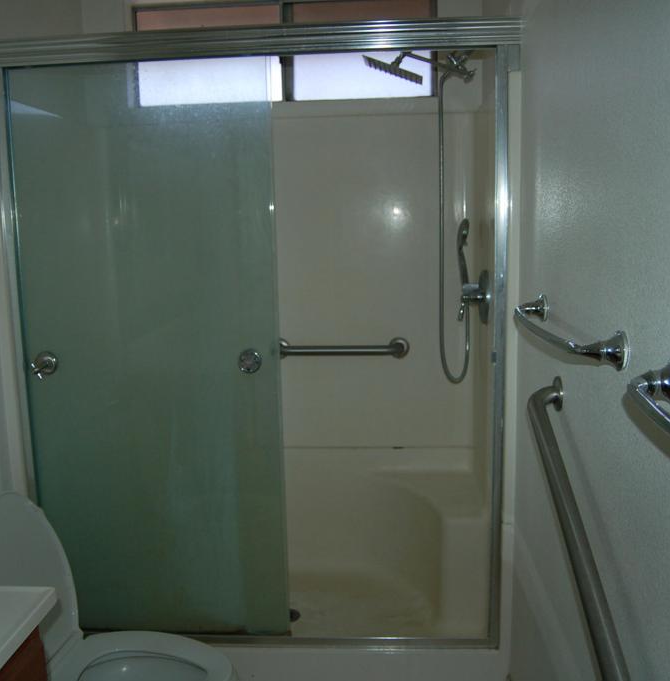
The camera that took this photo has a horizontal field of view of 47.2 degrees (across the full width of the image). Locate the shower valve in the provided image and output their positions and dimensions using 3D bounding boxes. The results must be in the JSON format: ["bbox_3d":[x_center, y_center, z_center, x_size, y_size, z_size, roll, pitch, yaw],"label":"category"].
[{"bbox_3d":[0.459,-0.143,2.555,0.100,0.178,0.175,-1,9,4],"label":"shower valve"}]

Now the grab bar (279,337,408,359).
[{"bbox_3d":[0.016,0.034,2.861,0.535,0.080,0.080,-1,9,4],"label":"grab bar"}]

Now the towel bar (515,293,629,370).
[{"bbox_3d":[0.426,-0.029,1.511,0.115,0.063,0.667,-1,9,4],"label":"towel bar"}]

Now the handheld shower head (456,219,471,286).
[{"bbox_3d":[0.445,-0.298,2.643,0.057,0.240,0.085,1,9,12],"label":"handheld shower head"}]

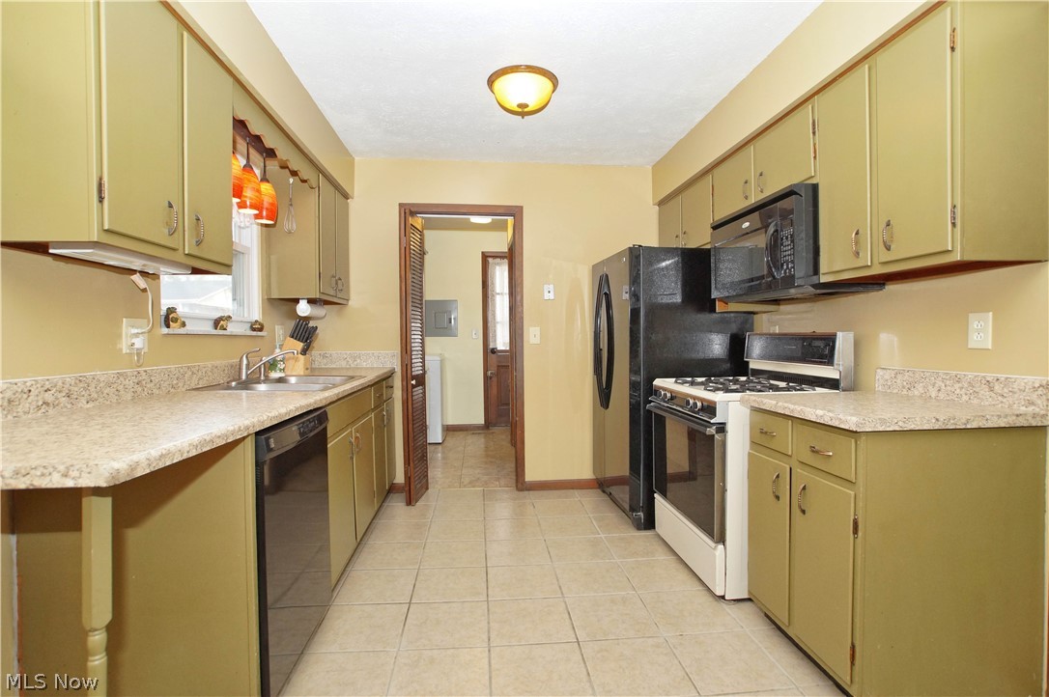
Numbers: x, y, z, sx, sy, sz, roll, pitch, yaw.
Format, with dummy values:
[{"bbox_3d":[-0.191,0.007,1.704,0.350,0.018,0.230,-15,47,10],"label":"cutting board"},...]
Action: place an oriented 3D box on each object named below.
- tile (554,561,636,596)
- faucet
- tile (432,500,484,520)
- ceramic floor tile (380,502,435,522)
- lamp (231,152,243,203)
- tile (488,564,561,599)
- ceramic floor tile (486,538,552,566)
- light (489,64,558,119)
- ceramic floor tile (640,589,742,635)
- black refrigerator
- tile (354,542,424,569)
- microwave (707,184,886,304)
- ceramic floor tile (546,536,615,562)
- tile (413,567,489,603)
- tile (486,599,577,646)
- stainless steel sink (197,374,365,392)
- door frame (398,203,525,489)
[{"bbox_3d":[0.333,1.125,2.273,0.328,0.010,0.312,1,1,-6],"label":"tile"},{"bbox_3d":[-1.306,0.088,2.390,0.265,0.165,0.060,0,1,-6],"label":"faucet"},{"bbox_3d":[-0.437,1.097,3.122,0.328,0.010,0.312,1,1,-6],"label":"tile"},{"bbox_3d":[-0.775,1.093,3.088,0.328,0.010,0.312,1,1,-6],"label":"ceramic floor tile"},{"bbox_3d":[-1.394,-0.822,2.200,0.125,0.258,0.125,0,1,-5],"label":"lamp"},{"bbox_3d":[-0.006,1.094,2.187,0.328,0.010,0.303,0,1,-5],"label":"tile"},{"bbox_3d":[-0.037,1.114,2.545,0.328,0.010,0.312,1,1,-6],"label":"ceramic floor tile"},{"bbox_3d":[-0.008,-1.309,2.443,0.364,0.168,0.364,0,1,-6],"label":"light"},{"bbox_3d":[0.702,1.135,2.002,0.328,0.010,0.312,1,1,-6],"label":"ceramic floor tile"},{"bbox_3d":[0.983,0.237,3.308,0.830,1.722,0.861,0,1,-5],"label":"black refrigerator"},{"bbox_3d":[-0.713,1.108,2.476,0.328,0.010,0.312,1,1,-6],"label":"tile"},{"bbox_3d":[1.217,-0.447,2.192,0.385,0.420,0.700,0,1,-5],"label":"microwave"},{"bbox_3d":[0.306,1.118,2.592,0.337,0.010,0.304,0,1,-5],"label":"ceramic floor tile"},{"bbox_3d":[-0.346,1.125,2.220,0.337,0.010,0.304,0,1,-5],"label":"tile"},{"bbox_3d":[0.024,1.132,1.945,0.337,0.010,0.304,0,1,-5],"label":"tile"},{"bbox_3d":[-1.167,0.264,2.346,0.540,0.182,0.770,0,1,-6],"label":"stainless steel sink"},{"bbox_3d":[-0.453,0.006,3.497,0.905,2.120,0.130,0,1,-5],"label":"door frame"}]

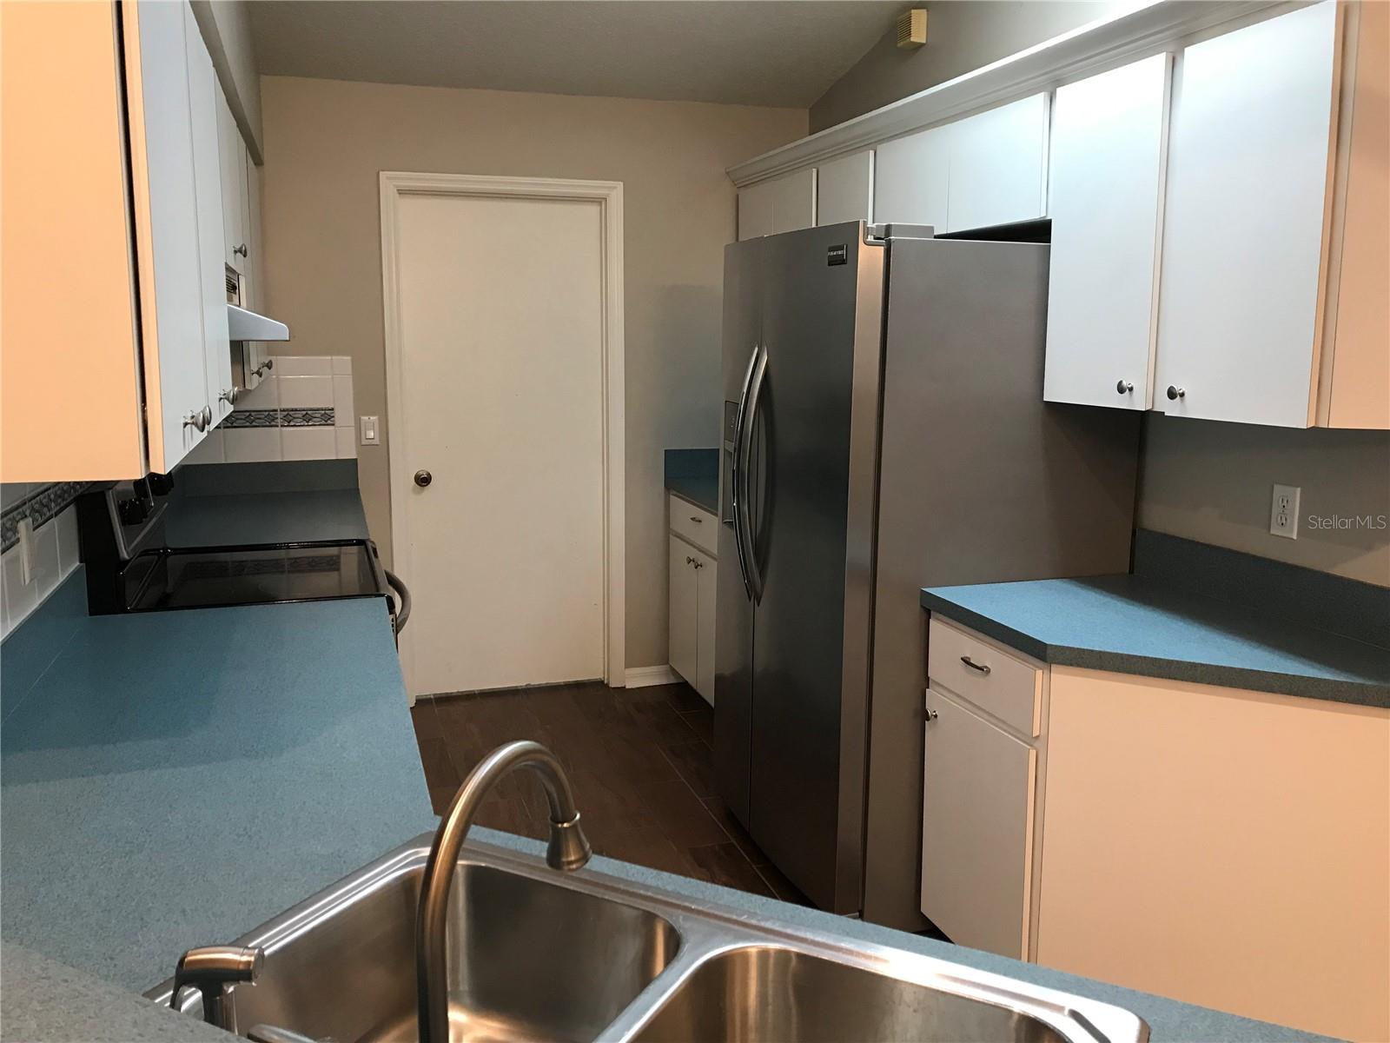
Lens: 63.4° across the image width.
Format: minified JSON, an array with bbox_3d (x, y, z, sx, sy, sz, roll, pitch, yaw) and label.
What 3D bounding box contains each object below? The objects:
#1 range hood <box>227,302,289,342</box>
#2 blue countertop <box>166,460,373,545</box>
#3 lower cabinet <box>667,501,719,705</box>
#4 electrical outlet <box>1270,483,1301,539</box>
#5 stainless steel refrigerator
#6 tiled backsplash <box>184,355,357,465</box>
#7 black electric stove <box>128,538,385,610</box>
[{"bbox_3d":[-1.250,-0.514,2.773,0.465,0.132,0.761,-3,10,-18],"label":"range hood"},{"bbox_3d":[-1.459,-0.057,3.805,0.652,0.161,1.157,-3,10,-18],"label":"blue countertop"},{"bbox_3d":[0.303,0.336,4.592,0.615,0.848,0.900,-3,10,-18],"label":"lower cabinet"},{"bbox_3d":[1.296,-0.022,2.473,0.008,0.114,0.071,-3,10,-18],"label":"electrical outlet"},{"bbox_3d":[0.583,0.108,3.231,0.855,1.779,0.910,-3,10,-18],"label":"stainless steel refrigerator"},{"bbox_3d":[-1.639,-0.424,4.295,0.648,0.400,0.020,-3,10,-18],"label":"tiled backsplash"},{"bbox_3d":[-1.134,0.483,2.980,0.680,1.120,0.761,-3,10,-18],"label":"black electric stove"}]

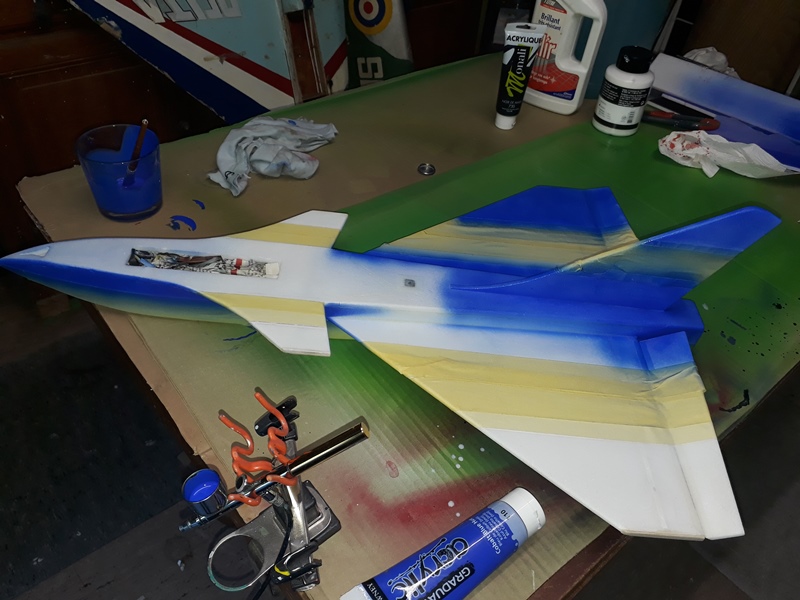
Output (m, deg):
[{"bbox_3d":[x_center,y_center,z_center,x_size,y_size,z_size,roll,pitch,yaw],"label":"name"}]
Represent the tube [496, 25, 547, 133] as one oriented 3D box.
[{"bbox_3d":[0.171,-0.329,0.921,0.057,0.152,0.037,-1,43,-9],"label":"tube"}]

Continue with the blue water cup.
[{"bbox_3d":[-0.308,-0.140,0.698,0.086,0.083,0.086,-13,46,-21],"label":"blue water cup"}]

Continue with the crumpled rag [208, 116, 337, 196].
[{"bbox_3d":[-0.164,-0.191,0.804,0.143,0.042,0.160,8,42,1],"label":"crumpled rag"}]

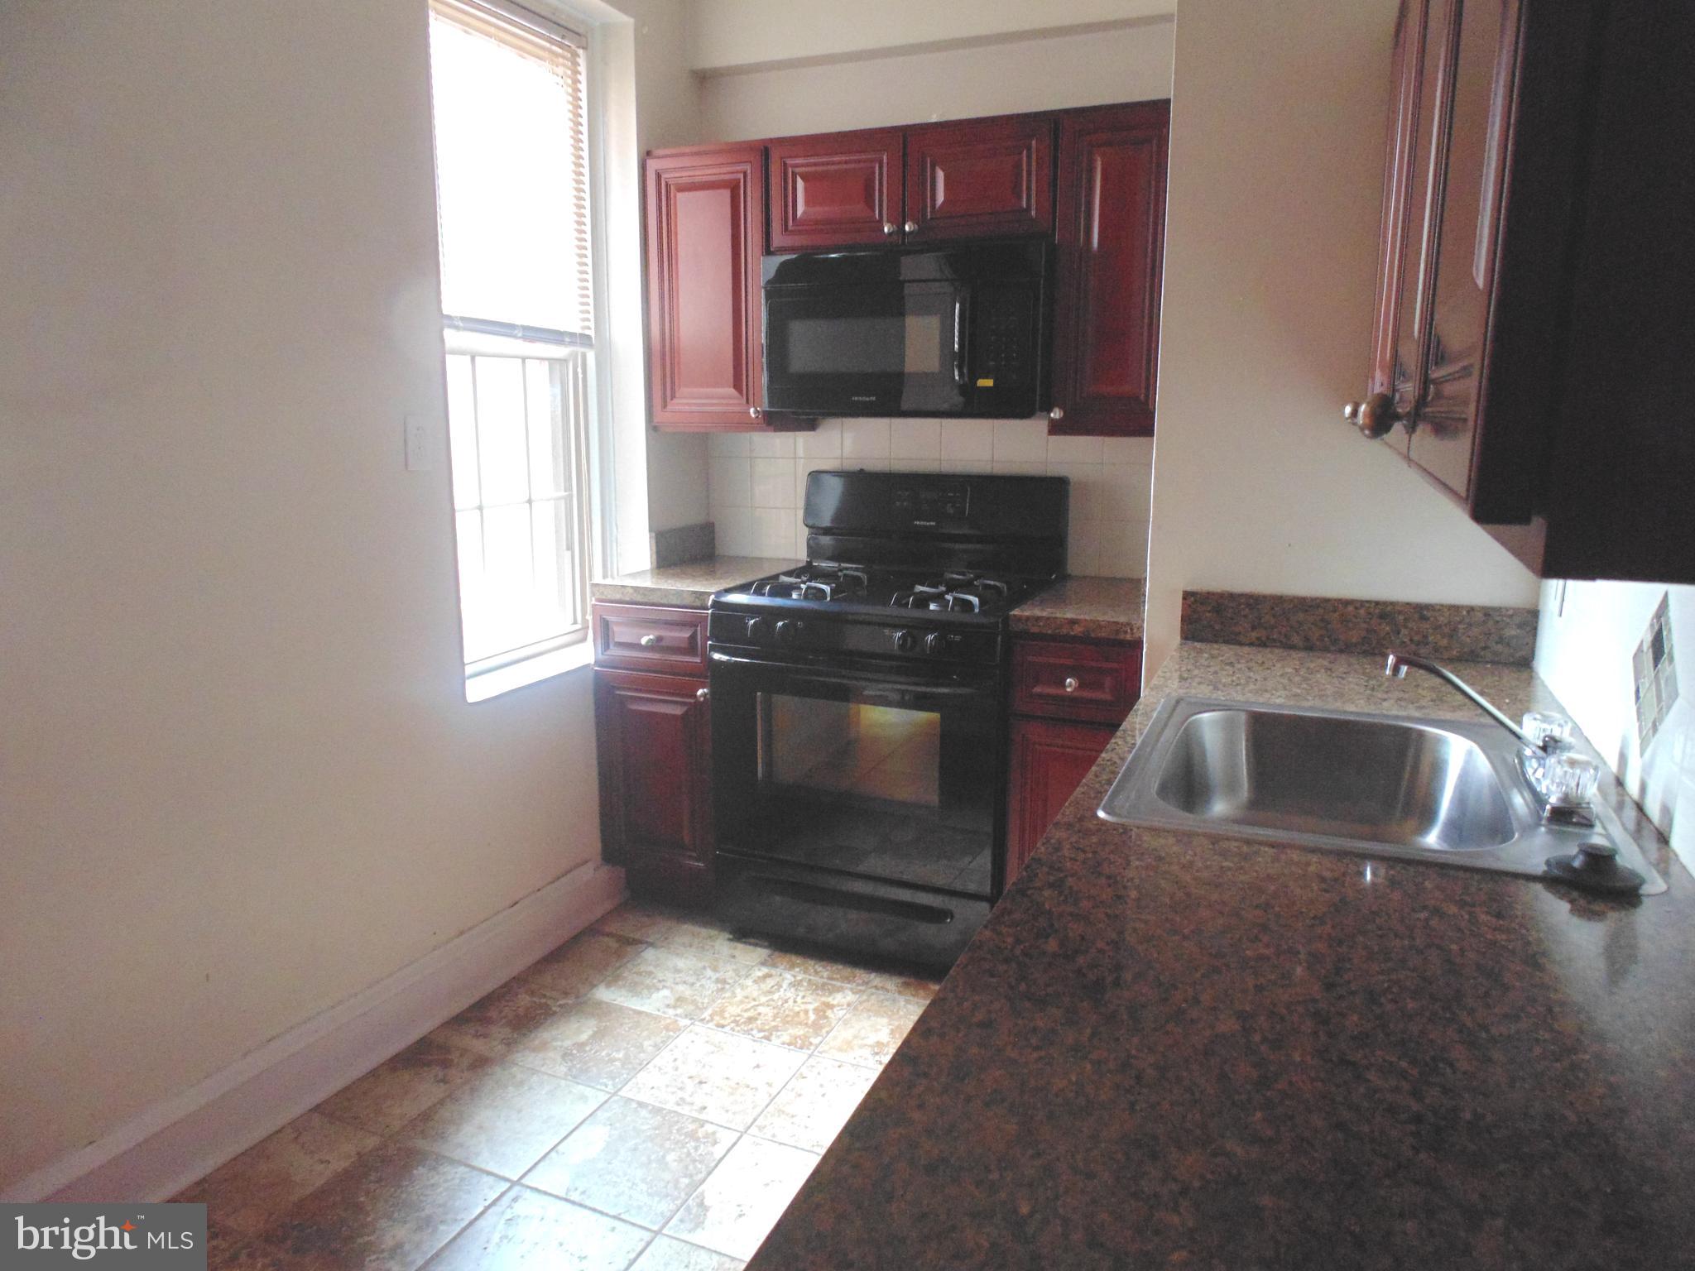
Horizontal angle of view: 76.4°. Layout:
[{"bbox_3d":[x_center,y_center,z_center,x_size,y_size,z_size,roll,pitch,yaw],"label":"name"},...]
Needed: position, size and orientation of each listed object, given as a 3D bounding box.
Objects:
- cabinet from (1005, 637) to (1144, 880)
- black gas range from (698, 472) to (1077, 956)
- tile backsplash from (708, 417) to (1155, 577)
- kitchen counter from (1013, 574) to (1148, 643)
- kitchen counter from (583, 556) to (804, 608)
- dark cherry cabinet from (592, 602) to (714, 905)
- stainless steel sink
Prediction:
[{"bbox_3d":[0.650,0.390,2.809,0.310,0.906,0.632,5,12,23],"label":"cabinet"},{"bbox_3d":[0.122,0.203,2.920,0.768,1.230,0.710,5,12,23],"label":"black gas range"},{"bbox_3d":[0.231,-0.416,3.180,1.470,0.441,0.020,5,12,23],"label":"tile backsplash"},{"bbox_3d":[0.647,-0.074,2.709,0.314,0.043,0.645,5,12,23],"label":"kitchen counter"},{"bbox_3d":[-0.384,-0.163,3.153,0.405,0.043,0.645,5,12,23],"label":"kitchen counter"},{"bbox_3d":[-0.384,0.300,3.254,0.405,0.906,0.632,5,12,23],"label":"dark cherry cabinet"},{"bbox_3d":[0.661,0.254,1.430,0.545,0.172,0.596,5,12,23],"label":"stainless steel sink"}]

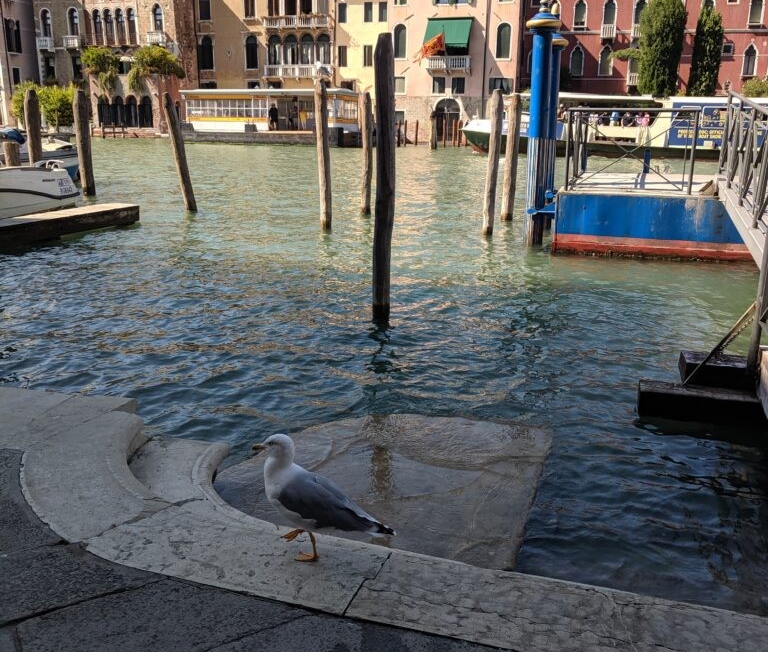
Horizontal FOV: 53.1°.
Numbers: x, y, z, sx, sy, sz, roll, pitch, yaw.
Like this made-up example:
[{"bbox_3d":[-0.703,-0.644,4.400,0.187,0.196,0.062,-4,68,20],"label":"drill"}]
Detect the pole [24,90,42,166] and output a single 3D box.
[{"bbox_3d":[-8.546,-4.491,18.809,0.323,2.452,0.323,-4,16,-24],"label":"pole"}]

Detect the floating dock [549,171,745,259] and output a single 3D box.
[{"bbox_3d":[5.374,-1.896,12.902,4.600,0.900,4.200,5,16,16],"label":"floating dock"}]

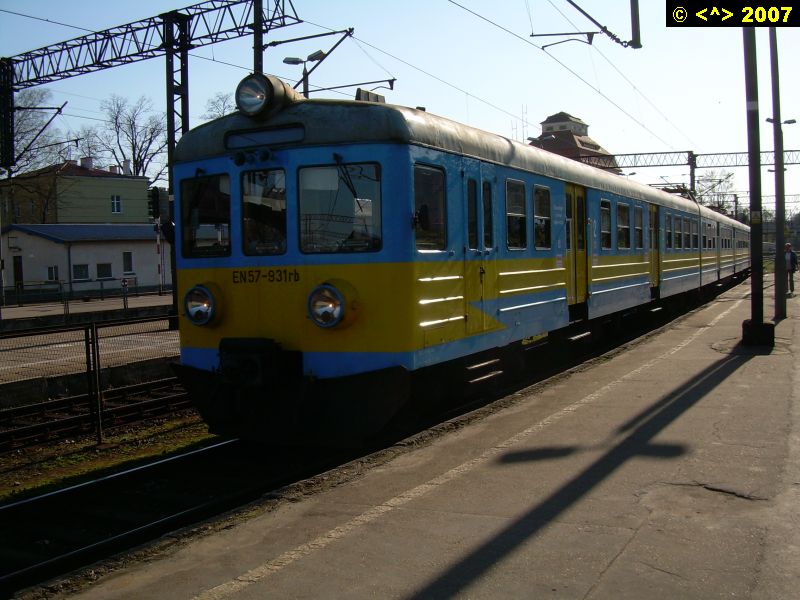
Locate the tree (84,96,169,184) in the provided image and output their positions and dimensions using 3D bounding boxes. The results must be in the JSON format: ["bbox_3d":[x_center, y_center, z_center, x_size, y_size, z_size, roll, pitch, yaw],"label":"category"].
[{"bbox_3d":[-24.032,-9.427,79.160,8.200,17.233,8.000,-2,3,-17],"label":"tree"}]

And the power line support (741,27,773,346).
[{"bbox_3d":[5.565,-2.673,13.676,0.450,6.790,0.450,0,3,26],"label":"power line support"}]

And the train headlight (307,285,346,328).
[{"bbox_3d":[-0.690,0.055,8.478,0.430,0.430,0.180,0,3,27],"label":"train headlight"}]

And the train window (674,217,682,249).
[{"bbox_3d":[7.440,-1.797,23.452,0.060,0.910,1.200,0,3,26],"label":"train window"}]

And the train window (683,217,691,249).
[{"bbox_3d":[8.149,-1.882,24.902,0.060,0.910,1.200,0,3,26],"label":"train window"}]

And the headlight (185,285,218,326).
[{"bbox_3d":[-2.045,0.054,9.169,0.430,0.430,0.180,0,3,27],"label":"headlight"}]

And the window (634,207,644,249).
[{"bbox_3d":[4.975,-1.496,18.249,0.060,0.885,0.888,0,3,27],"label":"window"}]

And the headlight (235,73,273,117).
[{"bbox_3d":[-1.385,-2.002,8.689,0.430,0.430,0.320,0,3,26],"label":"headlight"}]

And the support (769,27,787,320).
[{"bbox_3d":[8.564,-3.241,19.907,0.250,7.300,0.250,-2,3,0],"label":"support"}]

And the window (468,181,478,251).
[{"bbox_3d":[0.832,-0.969,9.935,0.060,0.800,0.300,0,3,26],"label":"window"}]

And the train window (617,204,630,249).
[{"bbox_3d":[4.379,-1.432,17.191,0.060,0.920,1.200,0,3,26],"label":"train window"}]

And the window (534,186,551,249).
[{"bbox_3d":[1.987,-1.142,12.221,0.060,0.870,0.702,0,3,27],"label":"window"}]

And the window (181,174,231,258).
[{"bbox_3d":[-2.056,-0.873,9.268,0.803,0.862,0.060,0,3,38],"label":"window"}]

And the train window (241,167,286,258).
[{"bbox_3d":[-1.371,-0.883,8.862,0.534,0.872,0.060,0,3,27],"label":"train window"}]

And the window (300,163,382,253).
[{"bbox_3d":[-0.580,-0.887,8.543,0.844,0.862,0.060,-1,3,16],"label":"window"}]

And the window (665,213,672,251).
[{"bbox_3d":[6.731,-1.713,22.003,0.060,0.910,1.200,0,3,26],"label":"window"}]

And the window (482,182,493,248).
[{"bbox_3d":[1.030,-0.989,10.308,0.060,0.771,0.265,0,3,27],"label":"window"}]

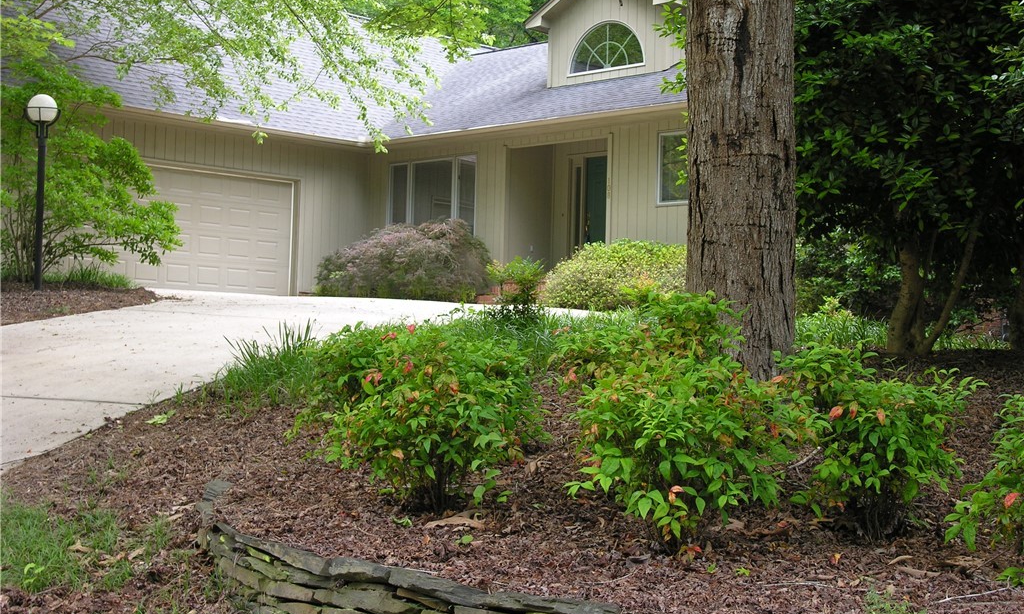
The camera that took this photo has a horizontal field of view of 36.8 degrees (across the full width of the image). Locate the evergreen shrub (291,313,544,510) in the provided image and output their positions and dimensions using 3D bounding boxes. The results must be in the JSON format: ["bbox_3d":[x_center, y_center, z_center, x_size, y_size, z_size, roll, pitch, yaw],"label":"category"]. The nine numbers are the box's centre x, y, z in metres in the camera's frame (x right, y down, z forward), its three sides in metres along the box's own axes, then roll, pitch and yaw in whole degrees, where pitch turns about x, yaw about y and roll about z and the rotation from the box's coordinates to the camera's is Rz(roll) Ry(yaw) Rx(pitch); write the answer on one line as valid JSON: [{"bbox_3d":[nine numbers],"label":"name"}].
[{"bbox_3d":[-0.347,0.395,5.650,0.860,0.700,0.780,2,-2,0],"label":"evergreen shrub"}]

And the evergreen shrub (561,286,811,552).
[{"bbox_3d":[0.576,0.382,5.050,0.800,0.780,0.760,2,-2,0],"label":"evergreen shrub"}]

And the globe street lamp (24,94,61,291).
[{"bbox_3d":[-5.061,-1.228,16.500,0.385,2.110,0.385,2,-2,0],"label":"globe street lamp"}]

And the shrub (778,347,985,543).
[{"bbox_3d":[1.237,0.457,5.150,0.660,0.640,0.620,2,-2,0],"label":"shrub"}]

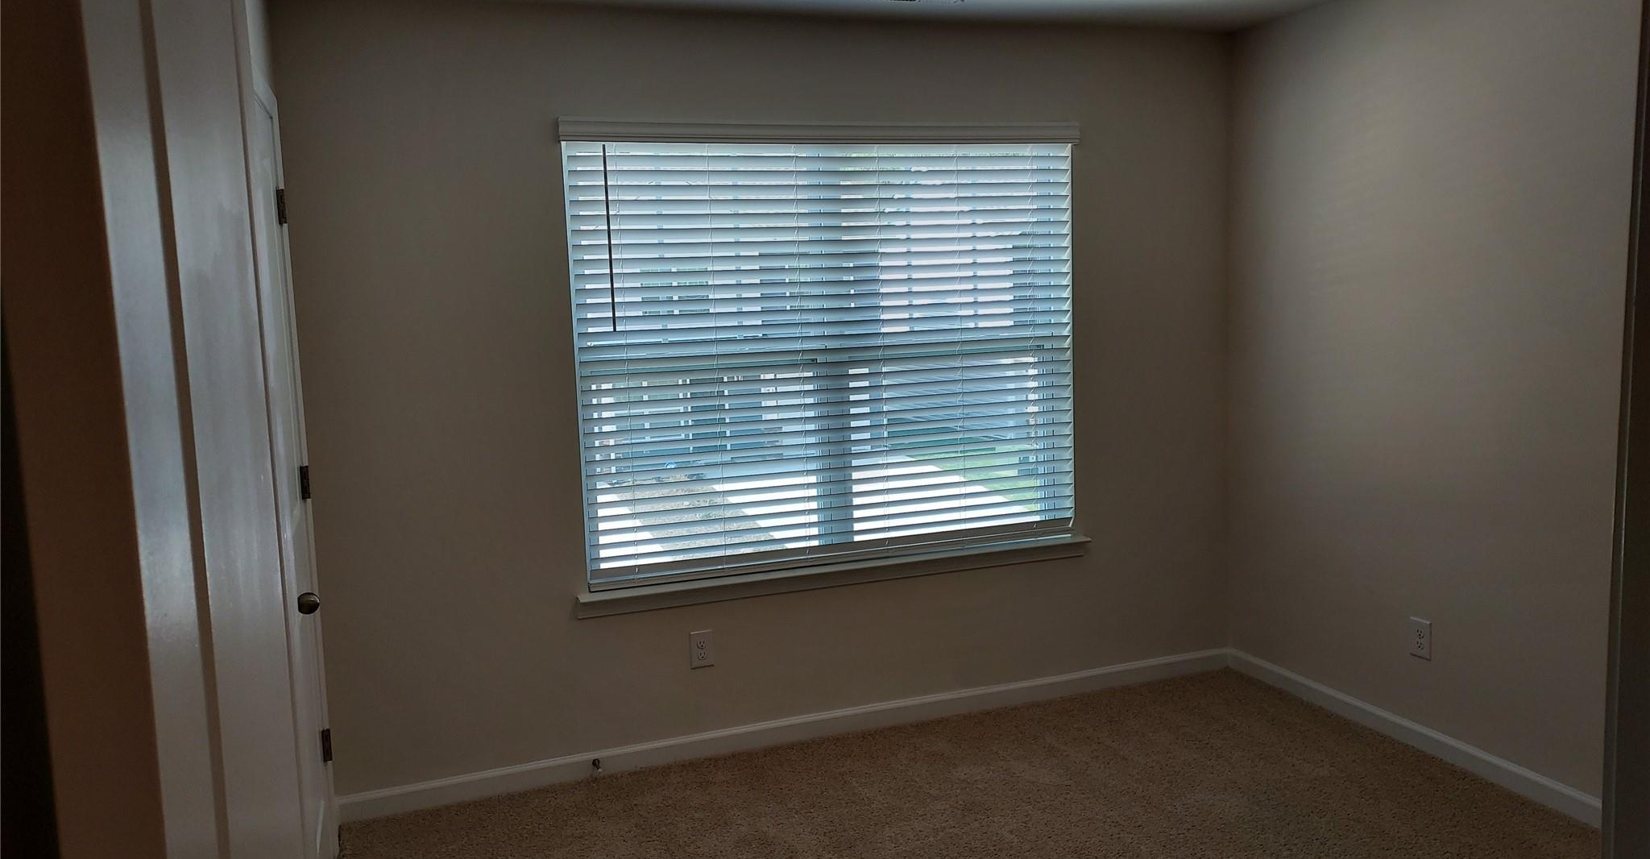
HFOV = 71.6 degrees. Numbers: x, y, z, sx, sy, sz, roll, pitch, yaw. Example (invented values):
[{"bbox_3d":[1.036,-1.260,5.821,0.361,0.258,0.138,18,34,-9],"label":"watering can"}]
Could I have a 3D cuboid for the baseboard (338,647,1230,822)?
[{"bbox_3d":[0.071,1.021,3.966,3.246,0.073,0.015,-5,7,-19],"label":"baseboard"}]

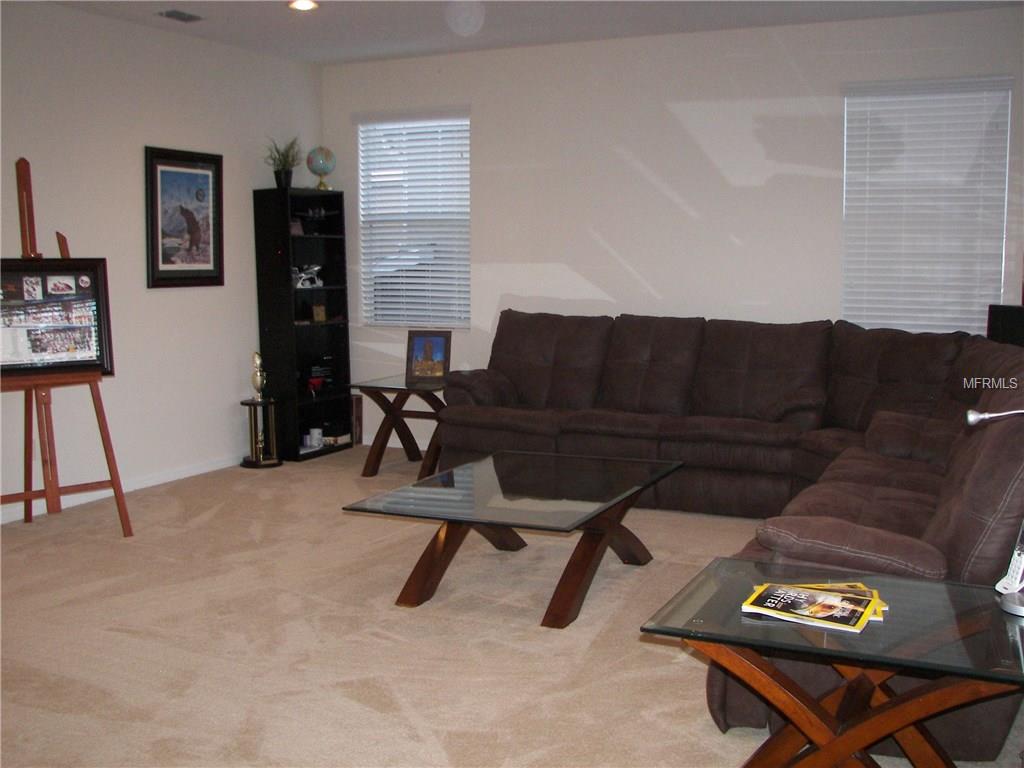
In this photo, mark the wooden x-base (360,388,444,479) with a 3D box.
[{"bbox_3d":[-0.584,0.281,6.855,0.500,0.560,0.634,4,8,26],"label":"wooden x-base"}]

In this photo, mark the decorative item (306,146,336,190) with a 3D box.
[{"bbox_3d":[-1.316,-1.488,7.348,0.204,0.303,0.204,0,7,0],"label":"decorative item"}]

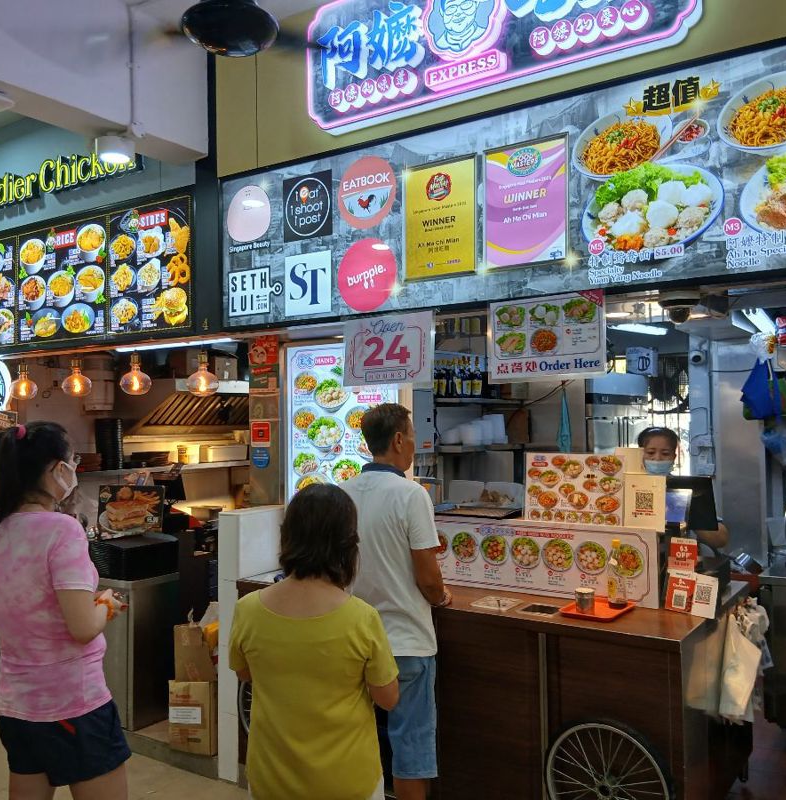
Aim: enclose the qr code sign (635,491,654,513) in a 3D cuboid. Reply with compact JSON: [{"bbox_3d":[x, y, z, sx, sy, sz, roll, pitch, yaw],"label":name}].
[{"bbox_3d":[0.948,0.383,3.020,0.076,0.083,0.010,-2,-12,34],"label":"qr code sign"}]

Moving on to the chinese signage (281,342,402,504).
[{"bbox_3d":[-0.235,0.168,3.658,0.645,0.860,0.040,-2,-2,34],"label":"chinese signage"}]

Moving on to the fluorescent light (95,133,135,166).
[{"bbox_3d":[-1.331,-1.196,3.840,0.175,0.095,0.175,-1,-1,0],"label":"fluorescent light"}]

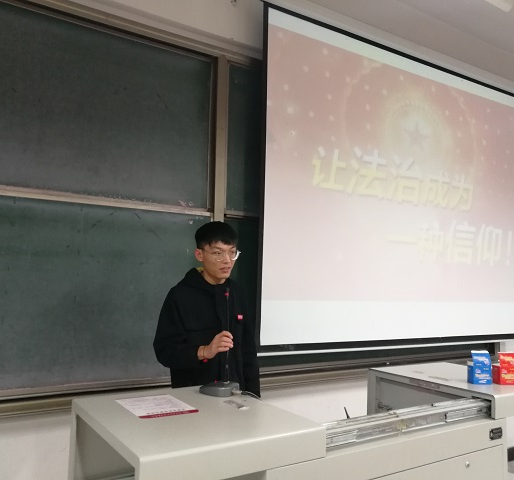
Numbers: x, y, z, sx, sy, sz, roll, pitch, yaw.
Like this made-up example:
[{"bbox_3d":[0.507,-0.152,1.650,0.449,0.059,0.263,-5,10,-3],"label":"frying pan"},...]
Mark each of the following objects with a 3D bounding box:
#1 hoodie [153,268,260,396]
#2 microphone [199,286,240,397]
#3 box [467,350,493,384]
[{"bbox_3d":[-0.234,0.487,2.294,0.530,0.700,0.370,4,-6,-29],"label":"hoodie"},{"bbox_3d":[-0.144,0.407,2.073,0.150,0.440,0.125,-1,-6,27],"label":"microphone"},{"bbox_3d":[1.067,0.607,2.389,0.090,0.158,0.055,2,-5,-4],"label":"box"}]

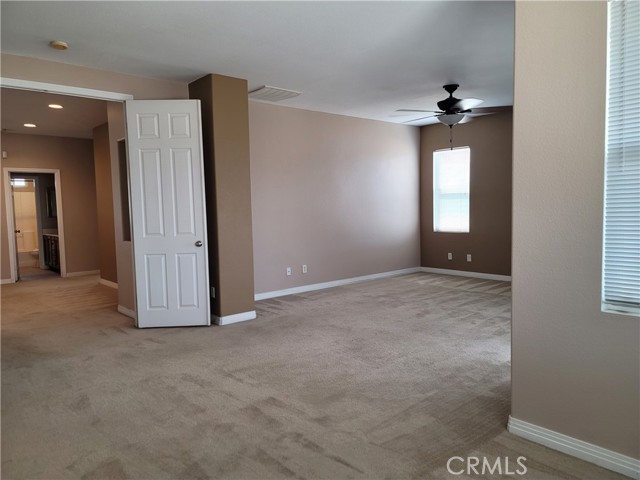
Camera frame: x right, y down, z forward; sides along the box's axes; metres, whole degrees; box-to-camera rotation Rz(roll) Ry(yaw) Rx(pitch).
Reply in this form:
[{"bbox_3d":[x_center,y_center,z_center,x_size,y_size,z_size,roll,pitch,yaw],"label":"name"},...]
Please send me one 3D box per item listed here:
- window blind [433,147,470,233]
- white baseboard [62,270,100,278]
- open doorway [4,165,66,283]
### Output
[{"bbox_3d":[2.380,-0.879,8.358,0.050,1.480,0.755,-5,5,-40],"label":"window blind"},{"bbox_3d":[-4.814,0.683,9.437,0.630,0.080,0.018,-5,5,-40],"label":"white baseboard"},{"bbox_3d":[-5.462,-0.286,8.895,0.925,2.118,0.140,-5,5,-40],"label":"open doorway"}]

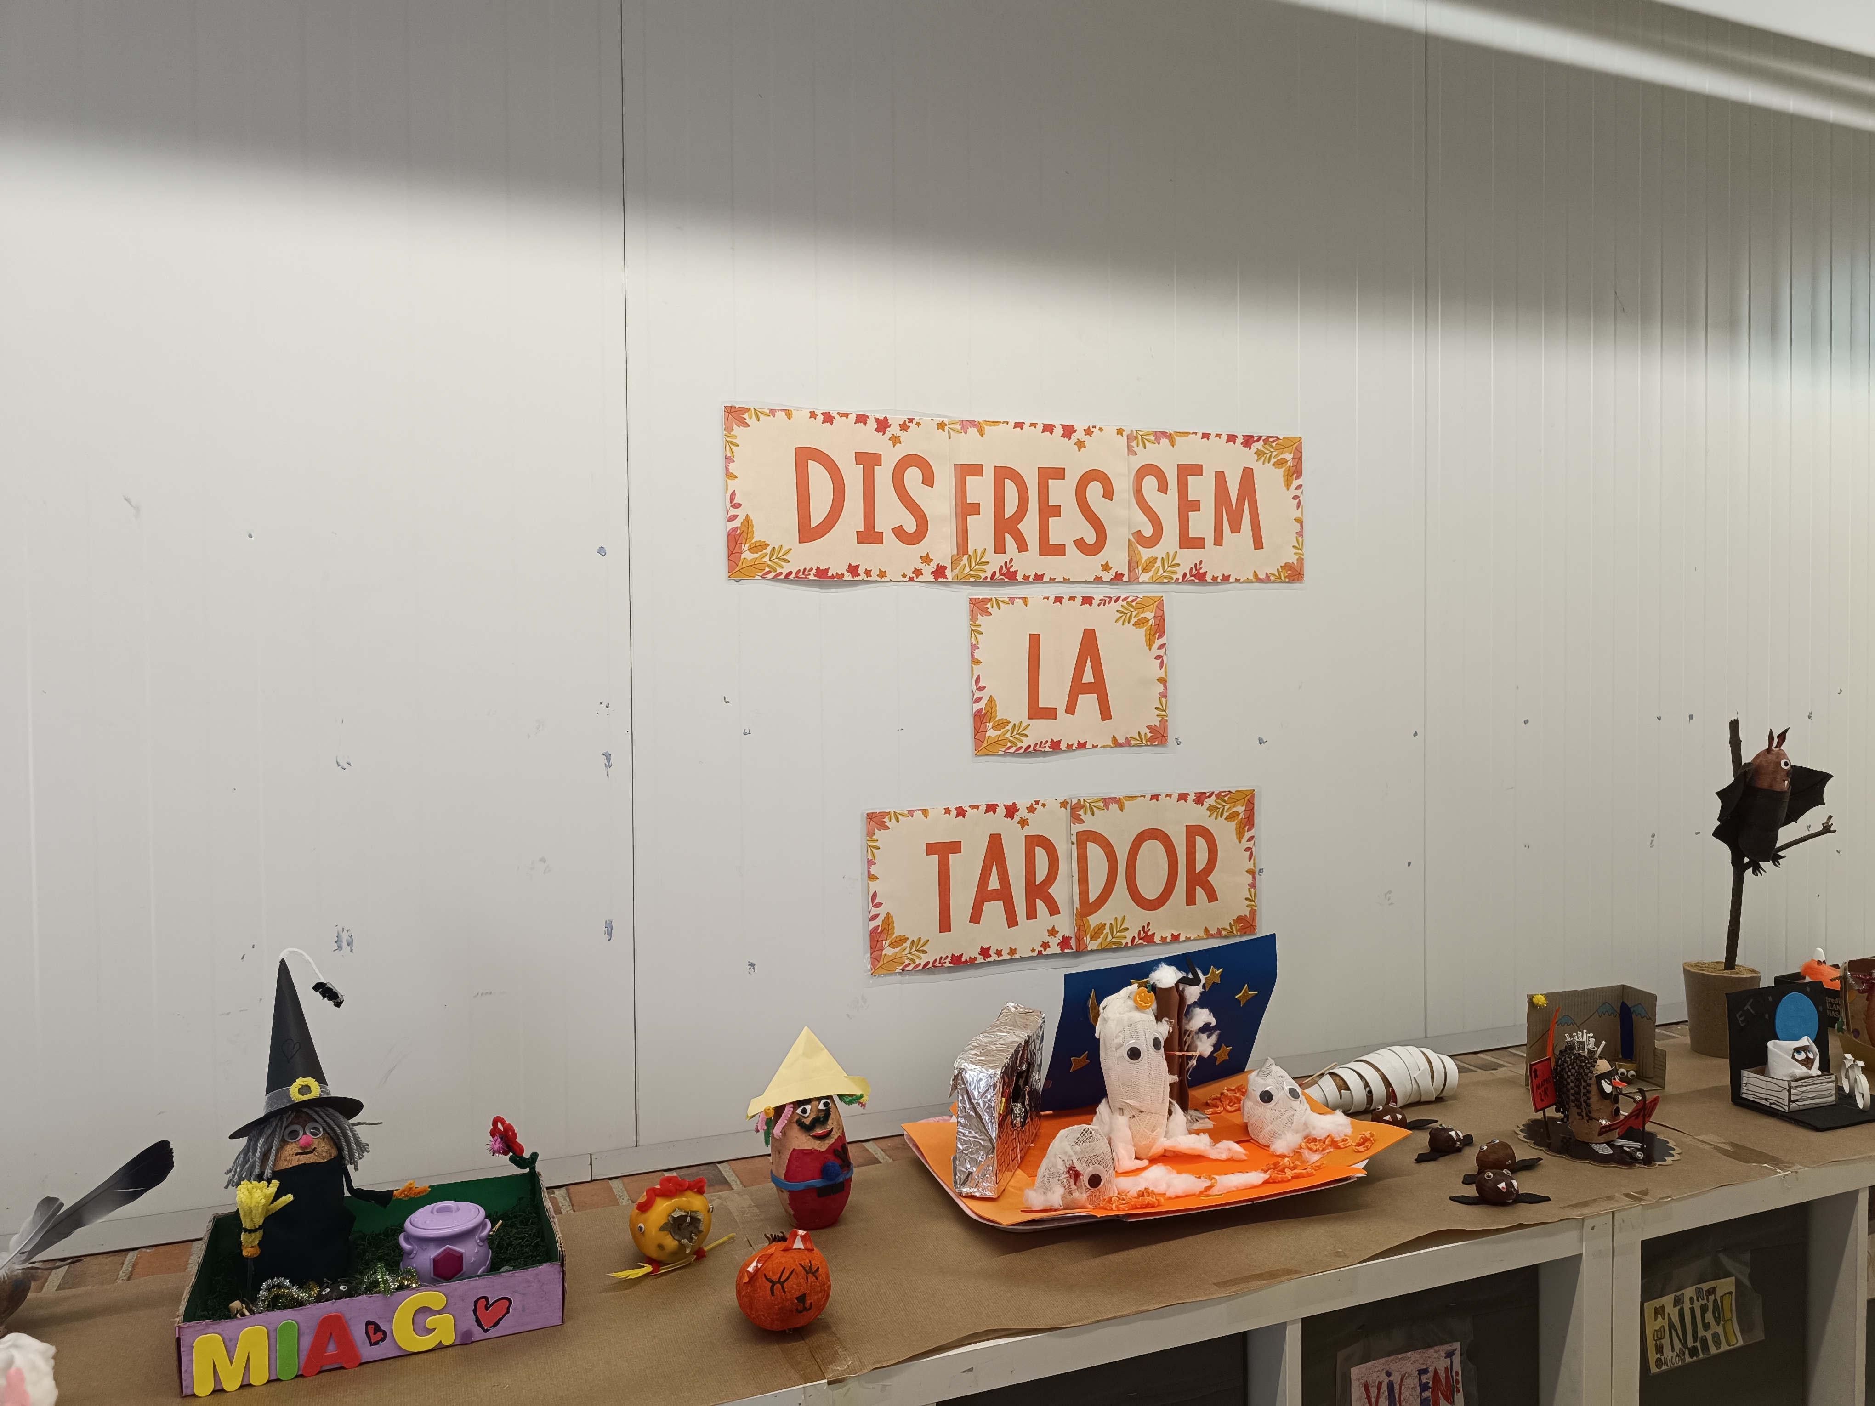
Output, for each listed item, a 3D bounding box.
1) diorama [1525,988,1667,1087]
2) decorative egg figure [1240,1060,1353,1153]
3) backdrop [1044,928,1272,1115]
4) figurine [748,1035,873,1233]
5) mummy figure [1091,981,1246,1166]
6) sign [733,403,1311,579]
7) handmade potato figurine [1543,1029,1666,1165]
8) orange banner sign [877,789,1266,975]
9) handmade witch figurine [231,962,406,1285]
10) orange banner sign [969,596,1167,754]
[{"bbox_3d":[0.849,0.436,1.675,0.168,0.120,0.078,-1,2,-21],"label":"diorama"},{"bbox_3d":[0.402,0.441,1.456,0.107,0.088,0.095,-1,1,-8],"label":"decorative egg figure"},{"bbox_3d":[0.268,0.389,1.570,0.300,0.195,0.020,-1,17,-26],"label":"backdrop"},{"bbox_3d":[-0.126,0.416,1.290,0.115,0.194,0.080,-1,2,-21],"label":"figurine"},{"bbox_3d":[0.242,0.397,1.410,0.150,0.180,0.105,-1,2,-20],"label":"mummy figure"},{"bbox_3d":[0.141,-0.271,1.753,0.857,0.210,0.006,-2,2,-21],"label":"sign"},{"bbox_3d":[0.765,0.438,1.489,0.105,0.127,0.125,-2,2,-38],"label":"handmade potato figurine"},{"bbox_3d":[0.189,0.240,1.784,0.593,0.210,0.006,-2,2,-21],"label":"orange banner sign"},{"bbox_3d":[-0.552,0.370,1.138,0.150,0.280,0.125,-1,2,-29],"label":"handmade witch figurine"},{"bbox_3d":[0.186,-0.040,1.776,0.297,0.210,0.006,-2,2,-21],"label":"orange banner sign"}]

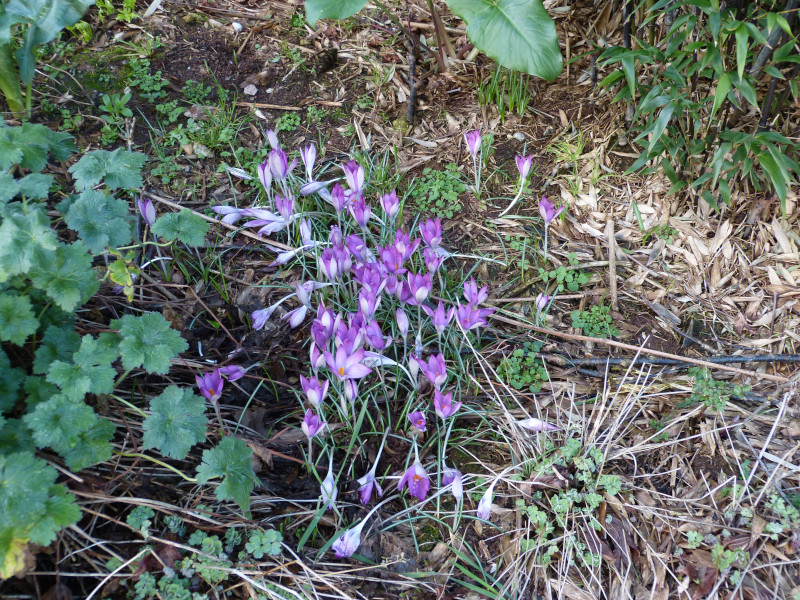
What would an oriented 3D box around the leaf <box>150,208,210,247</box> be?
[{"bbox_3d":[-0.296,-0.098,1.250,0.077,0.020,0.066,0,48,0],"label":"leaf"}]

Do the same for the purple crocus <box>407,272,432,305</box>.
[{"bbox_3d":[0.026,-0.015,1.212,0.034,0.043,0.034,0,48,0],"label":"purple crocus"}]

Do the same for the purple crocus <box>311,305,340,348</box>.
[{"bbox_3d":[-0.096,0.033,1.193,0.039,0.054,0.039,-4,42,4],"label":"purple crocus"}]

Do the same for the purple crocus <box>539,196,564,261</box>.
[{"bbox_3d":[0.225,-0.106,1.374,0.039,0.103,0.039,0,42,0],"label":"purple crocus"}]

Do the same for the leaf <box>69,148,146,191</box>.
[{"bbox_3d":[-0.443,-0.198,1.400,0.112,0.030,0.095,0,42,0],"label":"leaf"}]

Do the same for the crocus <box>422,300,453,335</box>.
[{"bbox_3d":[0.048,0.023,1.193,0.037,0.044,0.036,0,42,0],"label":"crocus"}]

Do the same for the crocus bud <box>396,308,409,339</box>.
[{"bbox_3d":[0.002,0.032,1.195,0.017,0.047,0.017,-5,42,5],"label":"crocus bud"}]

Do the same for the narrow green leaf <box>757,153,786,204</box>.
[{"bbox_3d":[0.536,-0.175,1.330,0.018,0.088,0.016,-25,12,2],"label":"narrow green leaf"}]

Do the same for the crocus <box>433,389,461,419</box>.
[{"bbox_3d":[0.055,0.122,1.094,0.033,0.044,0.033,2,53,-2],"label":"crocus"}]

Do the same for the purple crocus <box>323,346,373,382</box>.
[{"bbox_3d":[-0.060,0.075,1.090,0.055,0.035,0.050,0,43,0],"label":"purple crocus"}]

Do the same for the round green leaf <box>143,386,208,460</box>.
[{"bbox_3d":[-0.258,0.141,1.062,0.077,0.020,0.082,2,72,-2],"label":"round green leaf"}]

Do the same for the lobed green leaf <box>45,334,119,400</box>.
[{"bbox_3d":[-0.349,0.074,1.020,0.078,0.022,0.076,0,58,0],"label":"lobed green leaf"}]

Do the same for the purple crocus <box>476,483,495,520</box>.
[{"bbox_3d":[0.096,0.228,1.040,0.017,0.041,0.017,21,0,6],"label":"purple crocus"}]

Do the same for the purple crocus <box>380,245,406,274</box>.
[{"bbox_3d":[-0.009,-0.057,1.293,0.036,0.044,0.036,0,51,0],"label":"purple crocus"}]

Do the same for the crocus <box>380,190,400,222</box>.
[{"bbox_3d":[-0.013,-0.133,1.300,0.028,0.041,0.028,0,43,0],"label":"crocus"}]

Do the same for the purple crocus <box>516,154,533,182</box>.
[{"bbox_3d":[0.198,-0.210,1.466,0.024,0.040,0.024,2,42,-2],"label":"purple crocus"}]

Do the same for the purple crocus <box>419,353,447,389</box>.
[{"bbox_3d":[0.038,0.083,1.090,0.034,0.040,0.033,0,43,0],"label":"purple crocus"}]

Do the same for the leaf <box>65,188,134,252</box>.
[{"bbox_3d":[-0.427,-0.113,1.310,0.088,0.025,0.085,33,72,12],"label":"leaf"}]

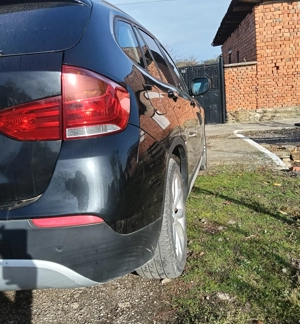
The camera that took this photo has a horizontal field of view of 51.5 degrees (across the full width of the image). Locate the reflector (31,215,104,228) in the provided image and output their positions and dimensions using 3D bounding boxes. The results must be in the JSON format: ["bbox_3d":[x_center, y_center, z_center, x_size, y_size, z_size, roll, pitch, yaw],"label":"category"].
[{"bbox_3d":[-0.239,0.171,0.910,0.213,0.029,0.030,-4,10,-1],"label":"reflector"}]

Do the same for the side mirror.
[{"bbox_3d":[0.560,-0.830,3.410,0.212,0.185,0.140,-2,10,13],"label":"side mirror"}]

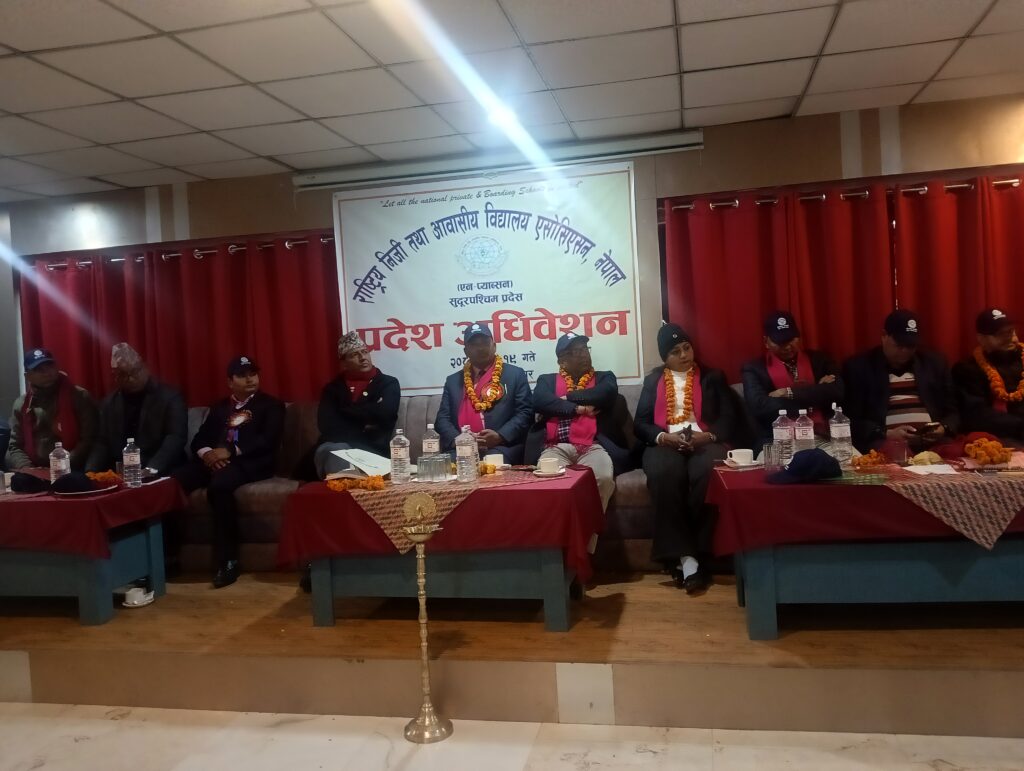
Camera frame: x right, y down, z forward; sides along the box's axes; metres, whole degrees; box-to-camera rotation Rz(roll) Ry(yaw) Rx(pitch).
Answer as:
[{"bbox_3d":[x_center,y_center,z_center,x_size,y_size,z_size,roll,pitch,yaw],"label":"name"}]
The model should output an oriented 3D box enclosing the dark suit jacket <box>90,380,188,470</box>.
[{"bbox_3d":[-2.234,0.280,4.762,0.630,0.620,0.480,-4,3,-6],"label":"dark suit jacket"}]

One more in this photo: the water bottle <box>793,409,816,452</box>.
[{"bbox_3d":[1.236,0.220,3.383,0.083,0.238,0.083,-3,3,12],"label":"water bottle"}]

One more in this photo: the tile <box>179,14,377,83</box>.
[{"bbox_3d":[-0.882,-1.295,3.074,0.595,0.020,0.595,-3,3,12],"label":"tile"}]

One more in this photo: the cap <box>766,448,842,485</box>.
[{"bbox_3d":[1.136,0.305,3.109,0.275,0.112,0.190,-3,3,0],"label":"cap"}]

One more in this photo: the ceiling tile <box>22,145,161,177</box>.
[{"bbox_3d":[-2.404,-1.292,4.600,0.600,0.020,0.600,-3,3,12],"label":"ceiling tile"}]

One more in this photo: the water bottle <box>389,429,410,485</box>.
[{"bbox_3d":[-0.518,0.320,3.642,0.086,0.246,0.086,-3,3,12],"label":"water bottle"}]

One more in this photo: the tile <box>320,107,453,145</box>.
[{"bbox_3d":[-0.641,-1.379,4.252,0.600,0.020,0.600,-3,3,12],"label":"tile"}]

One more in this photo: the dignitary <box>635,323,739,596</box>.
[{"bbox_3d":[0.869,0.306,4.066,0.540,1.250,0.840,-3,3,12],"label":"dignitary"}]

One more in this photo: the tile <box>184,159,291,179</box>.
[{"bbox_3d":[-1.717,-1.351,4.966,0.600,0.020,0.400,-3,3,12],"label":"tile"}]

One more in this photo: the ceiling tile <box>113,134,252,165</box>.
[{"bbox_3d":[-1.822,-1.322,4.490,0.600,0.020,0.600,-3,3,12],"label":"ceiling tile"}]

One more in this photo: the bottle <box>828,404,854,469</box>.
[{"bbox_3d":[1.260,0.203,3.080,0.085,0.252,0.085,-3,3,12],"label":"bottle"}]

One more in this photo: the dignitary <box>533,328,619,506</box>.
[{"bbox_3d":[0.327,0.323,4.111,0.540,1.186,0.800,-3,3,12],"label":"dignitary"}]

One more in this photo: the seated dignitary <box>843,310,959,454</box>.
[{"bbox_3d":[1.882,0.243,3.783,0.580,1.199,0.800,-3,3,9],"label":"seated dignitary"}]

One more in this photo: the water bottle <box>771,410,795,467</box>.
[{"bbox_3d":[1.075,0.216,3.179,0.083,0.238,0.083,-3,3,12],"label":"water bottle"}]

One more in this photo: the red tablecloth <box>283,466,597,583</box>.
[{"bbox_3d":[-0.272,0.584,3.407,1.280,0.380,0.560,-3,3,12],"label":"red tablecloth"}]

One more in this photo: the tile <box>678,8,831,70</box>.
[{"bbox_3d":[0.993,-1.423,3.293,0.600,0.020,0.600,-3,3,12],"label":"tile"}]

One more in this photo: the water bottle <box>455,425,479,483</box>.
[{"bbox_3d":[-0.197,0.290,3.443,0.083,0.237,0.083,-3,3,12],"label":"water bottle"}]

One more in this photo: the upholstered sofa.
[{"bbox_3d":[-0.499,0.495,4.481,3.550,0.860,0.880,-3,3,12],"label":"upholstered sofa"}]

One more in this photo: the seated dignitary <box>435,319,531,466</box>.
[{"bbox_3d":[-0.182,0.321,4.296,0.580,1.310,0.820,-3,3,7],"label":"seated dignitary"}]

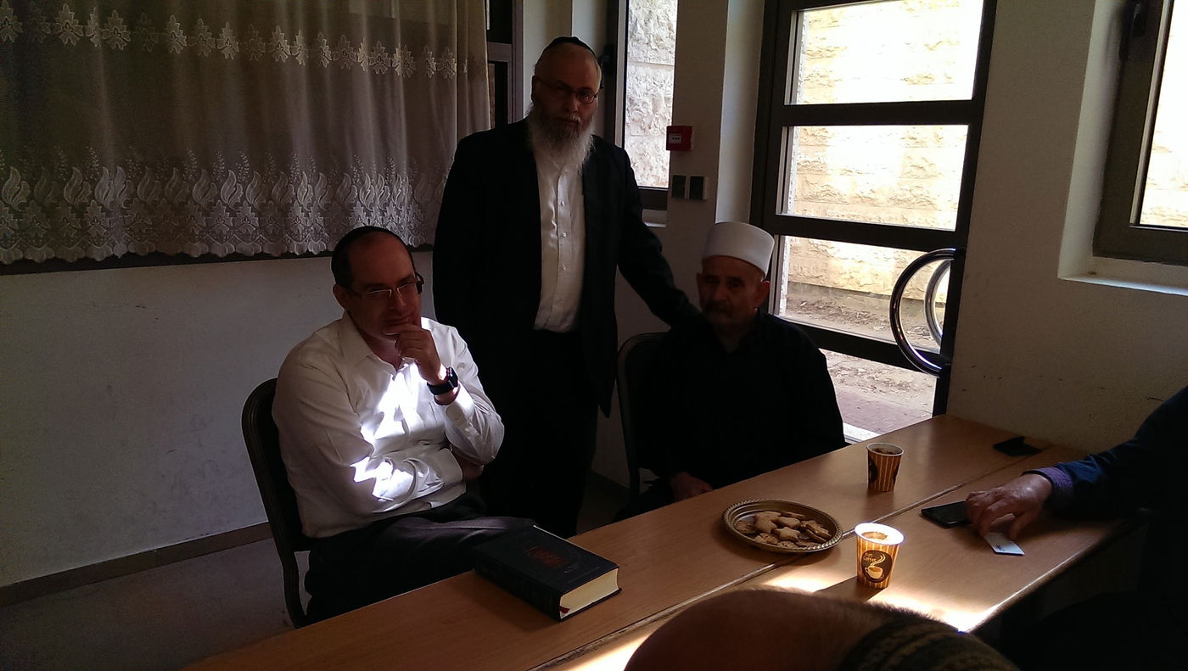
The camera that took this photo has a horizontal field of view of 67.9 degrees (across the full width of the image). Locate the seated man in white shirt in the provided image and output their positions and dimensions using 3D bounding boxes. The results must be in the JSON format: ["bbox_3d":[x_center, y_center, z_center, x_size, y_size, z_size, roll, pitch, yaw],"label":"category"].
[{"bbox_3d":[-0.357,0.428,1.928,0.580,1.300,0.780,-8,16,-39],"label":"seated man in white shirt"}]

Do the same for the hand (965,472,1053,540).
[{"bbox_3d":[0.858,0.354,1.820,0.180,0.085,0.100,-3,13,-22],"label":"hand"}]

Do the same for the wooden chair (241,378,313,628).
[{"bbox_3d":[-0.448,0.587,2.079,0.560,0.920,0.450,12,16,41],"label":"wooden chair"}]

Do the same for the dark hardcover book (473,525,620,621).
[{"bbox_3d":[-0.082,0.403,1.519,0.137,0.045,0.220,-10,17,-44],"label":"dark hardcover book"}]

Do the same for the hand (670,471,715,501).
[{"bbox_3d":[0.238,0.383,2.243,0.140,0.080,0.095,10,15,35],"label":"hand"}]

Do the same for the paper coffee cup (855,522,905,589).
[{"bbox_3d":[0.494,0.390,1.547,0.083,0.091,0.083,2,12,0],"label":"paper coffee cup"}]

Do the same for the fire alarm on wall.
[{"bbox_3d":[0.314,-0.721,3.229,0.048,0.092,0.092,-8,16,-39],"label":"fire alarm on wall"}]

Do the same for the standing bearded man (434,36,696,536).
[{"bbox_3d":[-0.056,0.103,2.413,0.640,1.750,0.420,-3,13,-21],"label":"standing bearded man"}]

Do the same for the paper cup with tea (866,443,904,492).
[{"bbox_3d":[0.653,0.301,1.992,0.082,0.090,0.082,2,12,0],"label":"paper cup with tea"}]

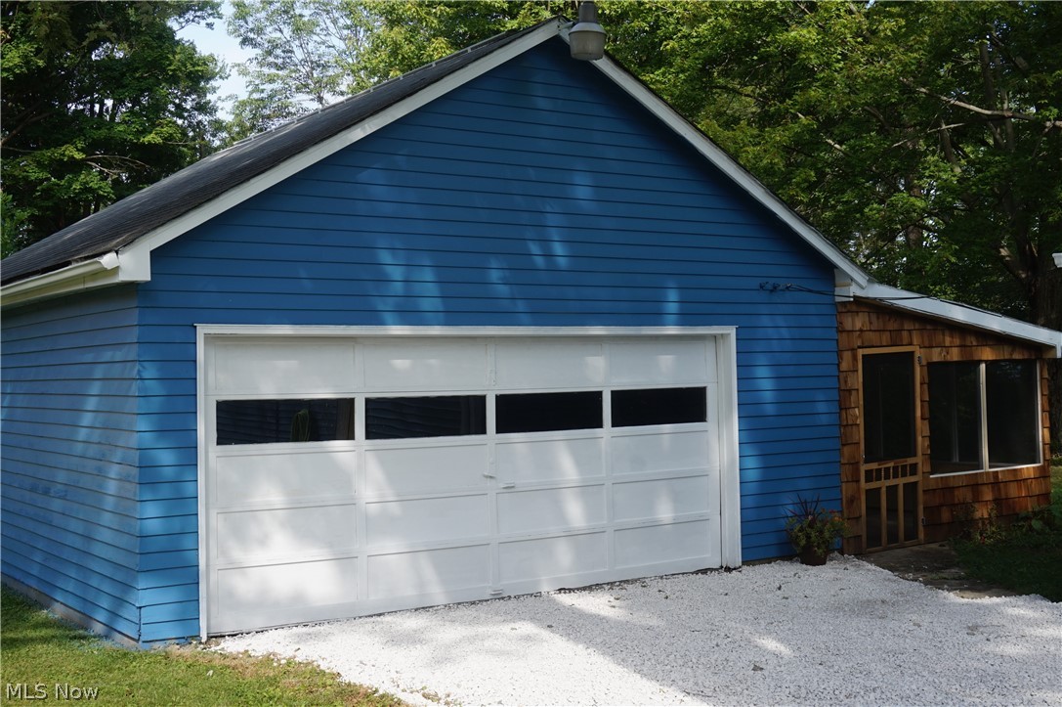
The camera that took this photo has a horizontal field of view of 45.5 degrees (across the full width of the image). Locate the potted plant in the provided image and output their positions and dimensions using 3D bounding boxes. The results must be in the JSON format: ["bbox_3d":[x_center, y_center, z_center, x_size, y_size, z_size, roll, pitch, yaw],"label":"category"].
[{"bbox_3d":[2.600,1.611,11.550,0.570,0.630,0.540,-1,-1,0],"label":"potted plant"}]

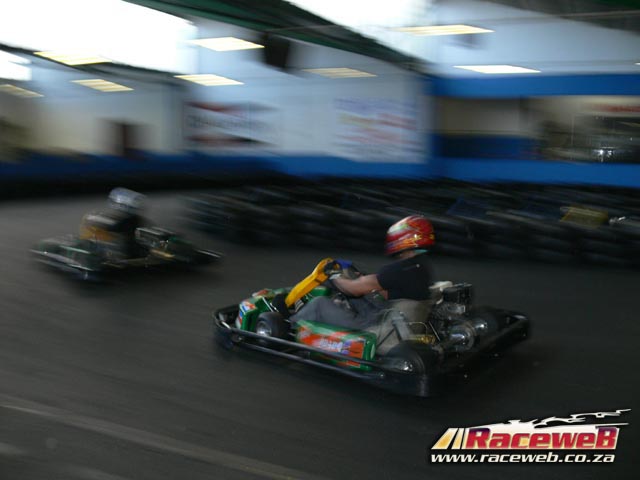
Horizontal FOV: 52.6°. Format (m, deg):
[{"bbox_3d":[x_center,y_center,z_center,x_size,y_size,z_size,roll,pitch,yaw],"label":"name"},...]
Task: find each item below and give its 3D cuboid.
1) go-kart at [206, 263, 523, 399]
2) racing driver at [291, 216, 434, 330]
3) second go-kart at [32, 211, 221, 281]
[{"bbox_3d":[0.345,0.475,4.838,1.900,0.650,1.400,6,10,39],"label":"go-kart"},{"bbox_3d":[0.328,0.280,4.825,1.160,0.920,0.540,6,10,39],"label":"racing driver"},{"bbox_3d":[-2.551,0.019,8.488,1.400,0.640,1.900,6,10,40],"label":"second go-kart"}]

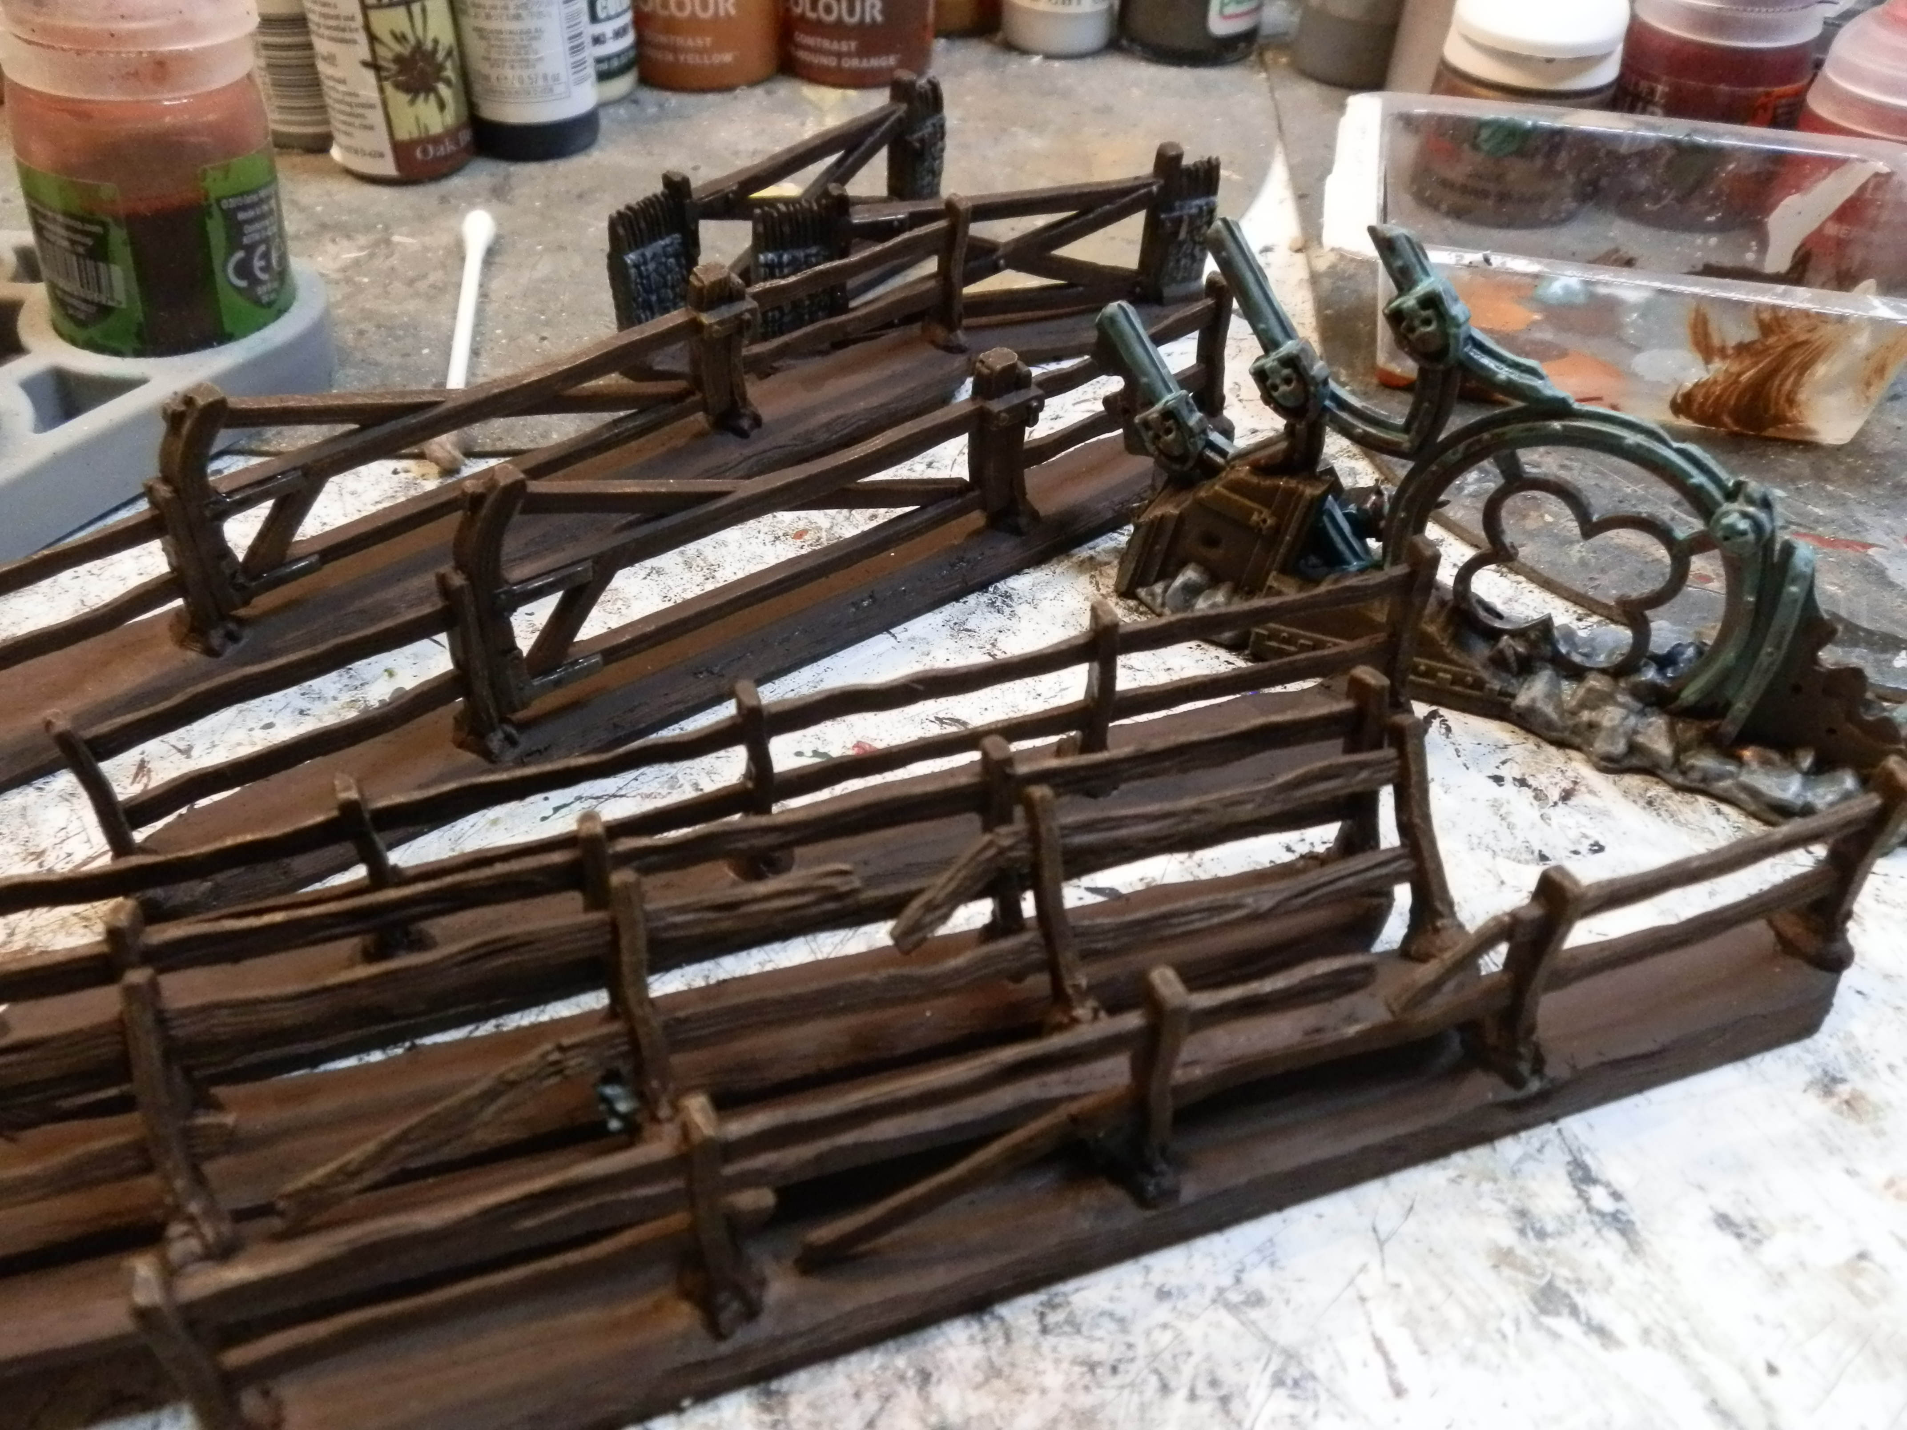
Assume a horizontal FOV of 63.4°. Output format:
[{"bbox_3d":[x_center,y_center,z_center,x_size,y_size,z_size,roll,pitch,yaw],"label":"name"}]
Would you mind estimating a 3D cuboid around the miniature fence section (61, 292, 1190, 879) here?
[{"bbox_3d":[-0.019,-0.022,0.163,0.141,0.033,0.015,-26,47,-29],"label":"miniature fence section"}]

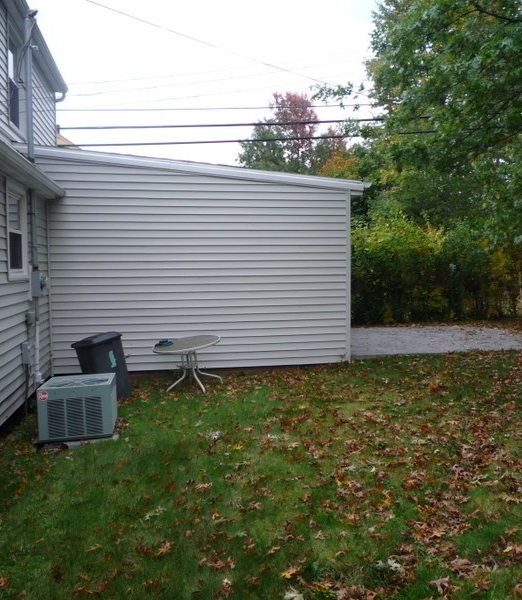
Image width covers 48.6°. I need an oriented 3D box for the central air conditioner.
[{"bbox_3d":[-1.897,1.103,6.079,0.697,0.502,0.749,-2,2,-10],"label":"central air conditioner"}]

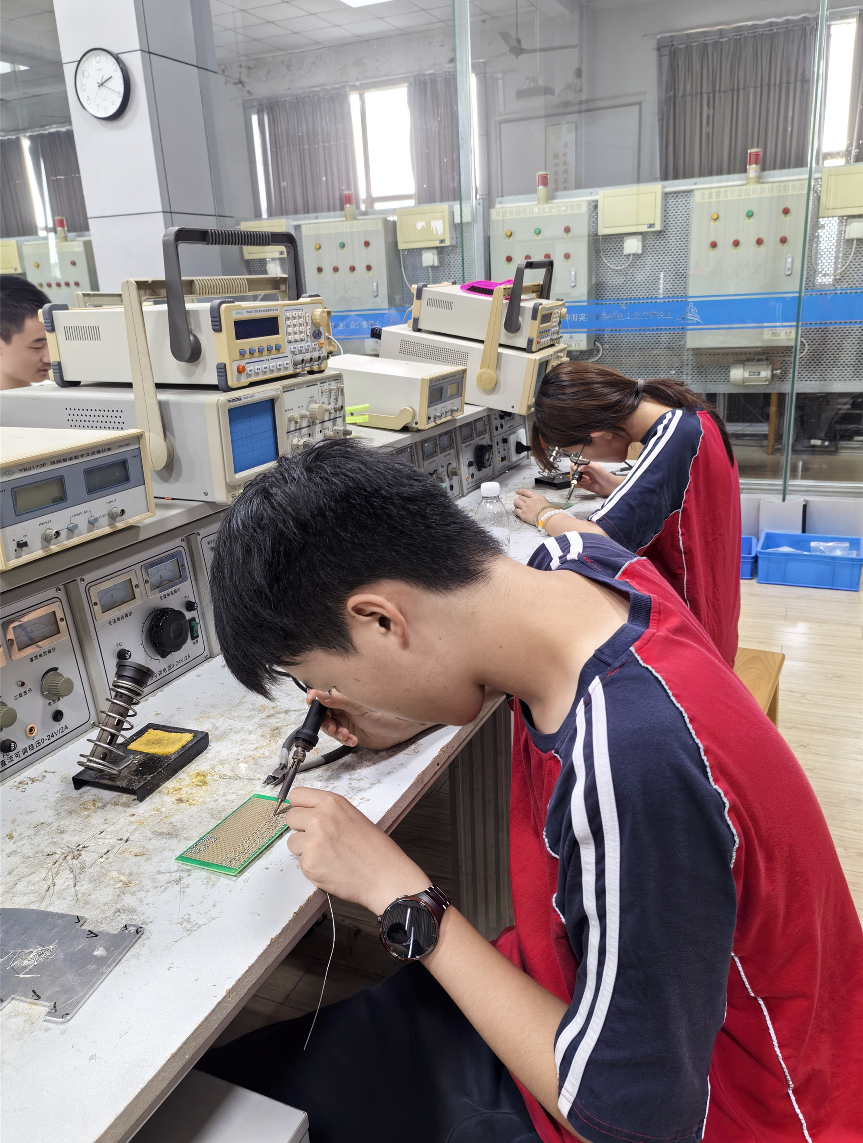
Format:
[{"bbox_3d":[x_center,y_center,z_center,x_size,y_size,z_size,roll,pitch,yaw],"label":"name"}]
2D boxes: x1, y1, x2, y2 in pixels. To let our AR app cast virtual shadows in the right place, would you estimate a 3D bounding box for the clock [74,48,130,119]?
[{"bbox_3d":[-1.610,-2.383,4.391,0.305,0.305,0.042,5,19,23],"label":"clock"}]

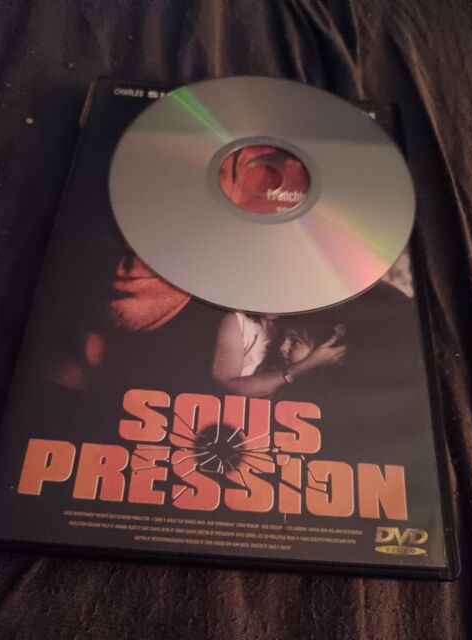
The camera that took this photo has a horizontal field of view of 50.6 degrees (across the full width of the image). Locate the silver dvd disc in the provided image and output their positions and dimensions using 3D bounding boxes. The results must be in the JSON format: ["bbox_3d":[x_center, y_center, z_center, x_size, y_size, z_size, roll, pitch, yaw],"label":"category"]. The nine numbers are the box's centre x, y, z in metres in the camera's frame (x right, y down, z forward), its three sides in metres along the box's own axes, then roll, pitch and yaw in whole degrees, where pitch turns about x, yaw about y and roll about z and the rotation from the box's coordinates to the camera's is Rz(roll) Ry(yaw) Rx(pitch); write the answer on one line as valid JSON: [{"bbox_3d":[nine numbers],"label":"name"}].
[{"bbox_3d":[0.011,-0.056,0.197,0.120,0.001,0.120,2,63,-4],"label":"silver dvd disc"}]

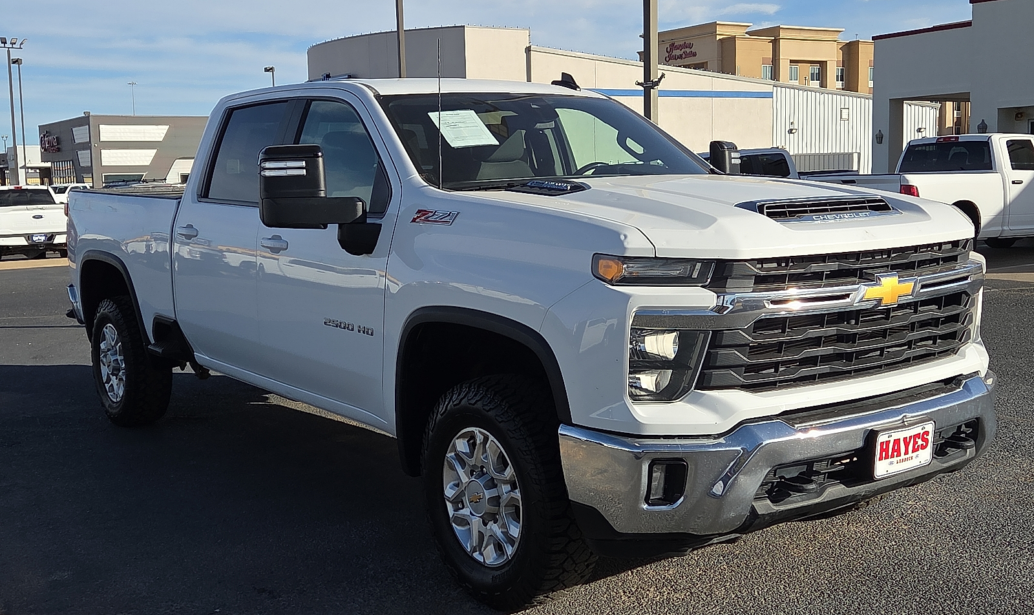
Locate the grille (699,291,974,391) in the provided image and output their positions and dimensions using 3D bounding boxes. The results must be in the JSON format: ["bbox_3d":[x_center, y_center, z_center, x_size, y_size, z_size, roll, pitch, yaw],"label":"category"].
[{"bbox_3d":[1.149,0.097,3.859,1.410,0.220,0.125,-6,8,-36],"label":"grille"}]

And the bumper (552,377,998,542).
[{"bbox_3d":[1.099,0.430,3.978,2.020,0.310,0.500,-6,8,-36],"label":"bumper"}]

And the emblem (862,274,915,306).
[{"bbox_3d":[1.198,-0.060,3.768,0.270,0.108,0.035,-6,8,-36],"label":"emblem"}]

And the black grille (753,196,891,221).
[{"bbox_3d":[1.052,-0.340,3.923,0.650,0.065,0.080,-6,8,-36],"label":"black grille"}]

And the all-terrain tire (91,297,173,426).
[{"bbox_3d":[-2.417,0.336,7.316,0.280,0.820,0.820,-6,8,-36],"label":"all-terrain tire"}]

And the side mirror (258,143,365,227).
[{"bbox_3d":[-0.821,-0.472,4.521,0.370,0.315,0.190,-6,8,-36],"label":"side mirror"}]

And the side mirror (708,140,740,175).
[{"bbox_3d":[1.021,-0.677,5.865,0.370,0.315,0.190,-6,8,-36],"label":"side mirror"}]

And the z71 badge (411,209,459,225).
[{"bbox_3d":[-0.275,-0.317,4.068,0.012,0.055,0.310,-6,8,-36],"label":"z71 badge"}]

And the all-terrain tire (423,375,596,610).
[{"bbox_3d":[-0.026,0.641,4.079,0.280,0.820,0.820,-6,8,-36],"label":"all-terrain tire"}]

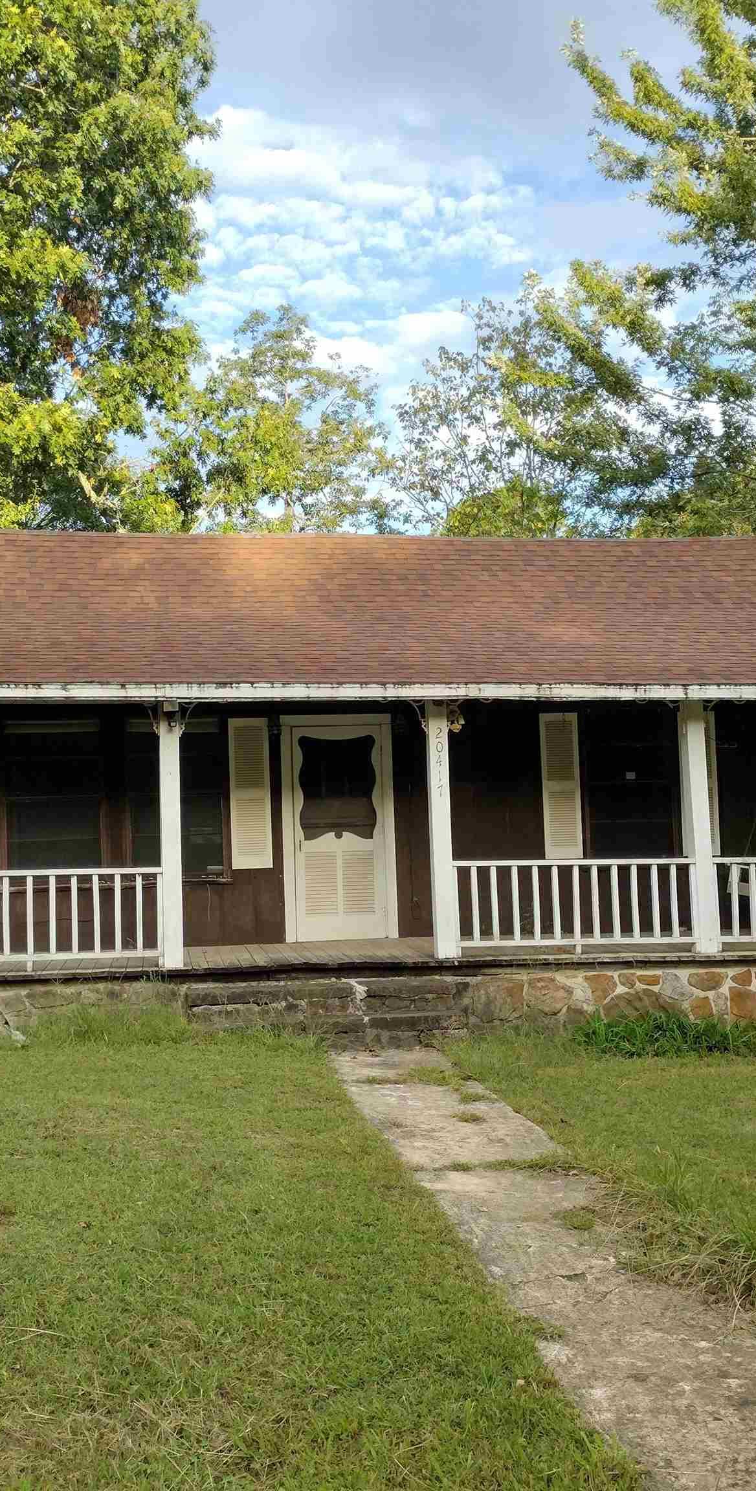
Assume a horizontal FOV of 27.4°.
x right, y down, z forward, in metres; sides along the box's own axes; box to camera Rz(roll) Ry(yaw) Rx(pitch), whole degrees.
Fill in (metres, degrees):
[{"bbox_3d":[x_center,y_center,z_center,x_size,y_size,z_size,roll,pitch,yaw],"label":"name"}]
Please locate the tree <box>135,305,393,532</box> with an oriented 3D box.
[{"bbox_3d":[-2.065,-2.647,29.653,5.174,11.767,5.174,-1,-3,0],"label":"tree"}]

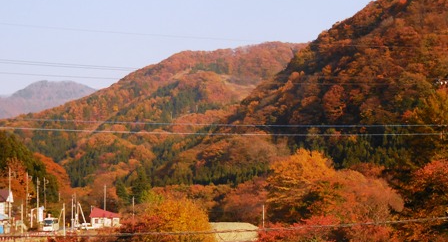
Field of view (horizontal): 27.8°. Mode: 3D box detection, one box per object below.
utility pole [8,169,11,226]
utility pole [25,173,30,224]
[{"bbox_3d":[-41.359,14.643,175.000,0.370,11.400,0.370,-1,-4,0],"label":"utility pole"},{"bbox_3d":[-40.821,16.083,188.000,0.450,10.700,0.400,-1,-4,0],"label":"utility pole"}]

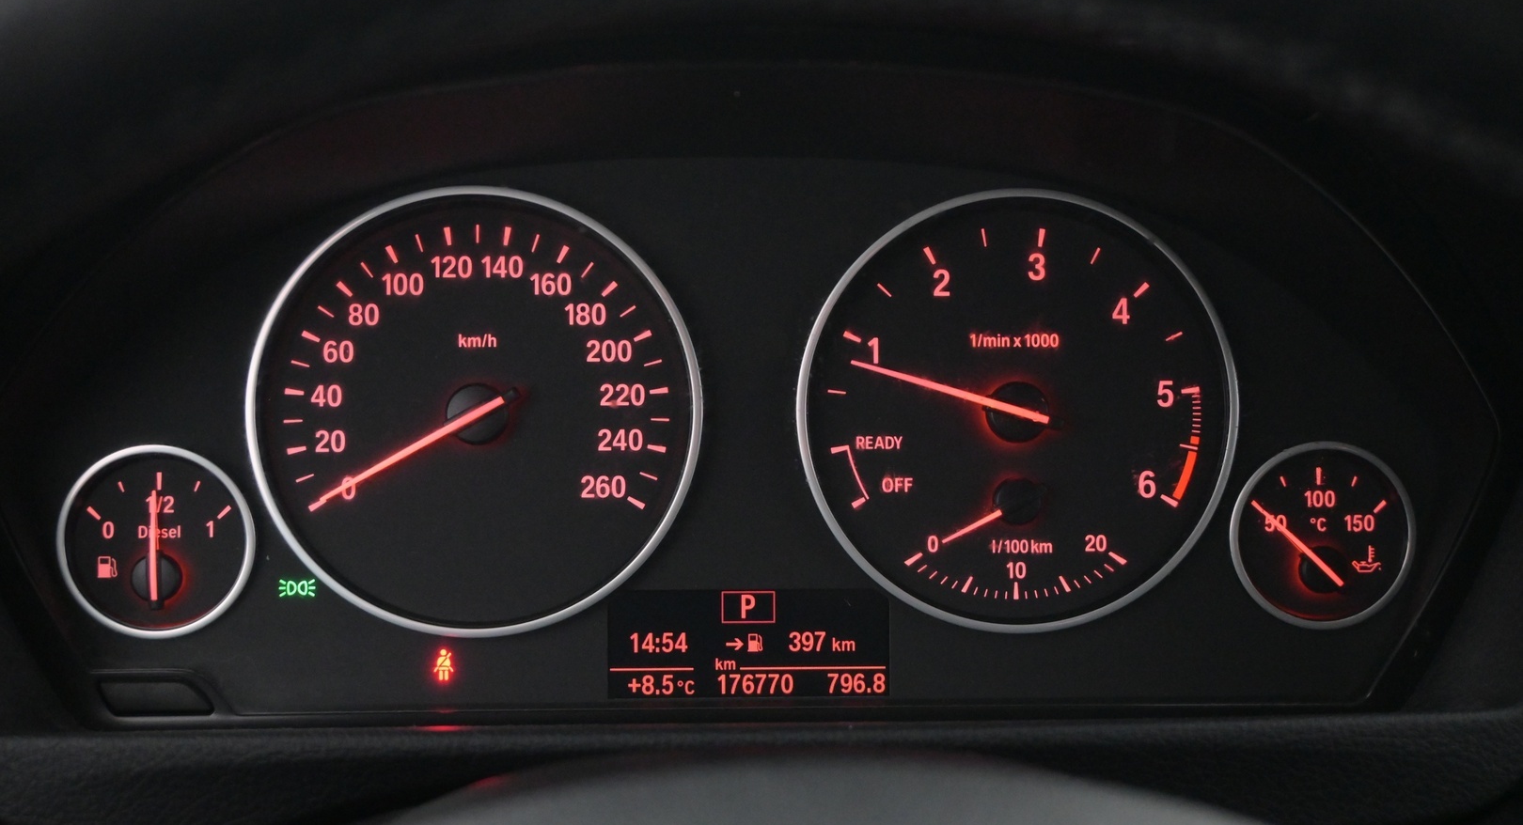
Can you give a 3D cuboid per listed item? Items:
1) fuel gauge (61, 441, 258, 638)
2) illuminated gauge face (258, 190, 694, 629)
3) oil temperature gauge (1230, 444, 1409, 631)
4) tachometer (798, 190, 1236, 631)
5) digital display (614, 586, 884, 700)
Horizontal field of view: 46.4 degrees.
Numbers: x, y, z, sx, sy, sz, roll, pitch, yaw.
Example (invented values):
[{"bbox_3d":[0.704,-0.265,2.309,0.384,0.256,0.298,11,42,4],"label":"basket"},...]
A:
[{"bbox_3d":[-0.134,0.029,0.399,0.043,0.043,0.018,-1,-4,-3],"label":"fuel gauge"},{"bbox_3d":[-0.065,0.000,0.405,0.102,0.102,0.020,-1,-4,-3],"label":"illuminated gauge face"},{"bbox_3d":[0.128,0.028,0.413,0.043,0.043,0.018,-1,-4,-3],"label":"oil temperature gauge"},{"bbox_3d":[0.058,0.000,0.412,0.102,0.102,0.020,-1,-4,-3],"label":"tachometer"},{"bbox_3d":[-0.003,0.053,0.405,0.064,0.025,0.008,-1,-4,-3],"label":"digital display"}]

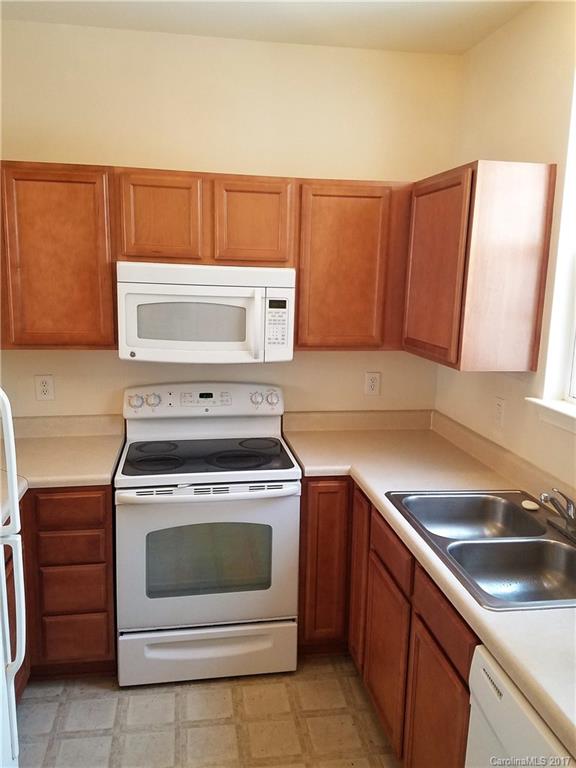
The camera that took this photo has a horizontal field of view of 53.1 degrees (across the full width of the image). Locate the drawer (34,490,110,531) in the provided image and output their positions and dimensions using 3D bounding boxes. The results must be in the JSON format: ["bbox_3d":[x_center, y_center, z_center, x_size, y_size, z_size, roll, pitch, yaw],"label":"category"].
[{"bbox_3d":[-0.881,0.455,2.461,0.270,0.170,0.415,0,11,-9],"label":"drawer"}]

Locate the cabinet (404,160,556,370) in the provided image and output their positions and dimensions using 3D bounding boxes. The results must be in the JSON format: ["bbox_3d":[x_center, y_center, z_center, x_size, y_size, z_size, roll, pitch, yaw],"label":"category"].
[{"bbox_3d":[0.756,-0.476,2.424,0.330,0.761,0.609,0,11,-9],"label":"cabinet"}]

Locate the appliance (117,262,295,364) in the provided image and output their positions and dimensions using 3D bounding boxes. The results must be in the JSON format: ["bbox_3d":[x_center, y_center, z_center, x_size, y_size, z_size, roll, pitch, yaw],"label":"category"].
[{"bbox_3d":[-0.371,-0.335,2.670,0.756,0.414,0.408,0,11,-9],"label":"appliance"}]

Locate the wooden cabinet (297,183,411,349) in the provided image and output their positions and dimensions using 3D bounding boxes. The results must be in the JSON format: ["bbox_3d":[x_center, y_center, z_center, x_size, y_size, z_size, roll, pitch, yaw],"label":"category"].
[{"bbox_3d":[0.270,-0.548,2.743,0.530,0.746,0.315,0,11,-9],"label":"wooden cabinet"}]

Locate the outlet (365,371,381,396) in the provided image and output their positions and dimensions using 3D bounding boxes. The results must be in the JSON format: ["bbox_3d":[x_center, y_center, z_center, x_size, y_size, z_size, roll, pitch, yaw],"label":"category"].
[{"bbox_3d":[0.449,0.001,3.033,0.072,0.116,0.012,0,11,-9],"label":"outlet"}]

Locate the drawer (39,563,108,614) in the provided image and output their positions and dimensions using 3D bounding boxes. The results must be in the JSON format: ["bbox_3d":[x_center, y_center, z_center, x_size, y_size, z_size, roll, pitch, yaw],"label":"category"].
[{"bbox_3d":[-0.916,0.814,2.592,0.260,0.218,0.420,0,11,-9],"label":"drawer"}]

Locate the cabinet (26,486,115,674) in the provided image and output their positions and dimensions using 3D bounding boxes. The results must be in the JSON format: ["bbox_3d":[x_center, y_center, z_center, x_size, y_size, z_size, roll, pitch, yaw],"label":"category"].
[{"bbox_3d":[-0.927,0.770,2.633,0.330,0.876,0.620,0,11,-9],"label":"cabinet"}]

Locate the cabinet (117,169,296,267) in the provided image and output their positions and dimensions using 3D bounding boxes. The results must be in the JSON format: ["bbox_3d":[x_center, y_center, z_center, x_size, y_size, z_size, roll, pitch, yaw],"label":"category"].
[{"bbox_3d":[-0.366,-0.725,2.603,0.768,0.382,0.315,0,11,-9],"label":"cabinet"}]

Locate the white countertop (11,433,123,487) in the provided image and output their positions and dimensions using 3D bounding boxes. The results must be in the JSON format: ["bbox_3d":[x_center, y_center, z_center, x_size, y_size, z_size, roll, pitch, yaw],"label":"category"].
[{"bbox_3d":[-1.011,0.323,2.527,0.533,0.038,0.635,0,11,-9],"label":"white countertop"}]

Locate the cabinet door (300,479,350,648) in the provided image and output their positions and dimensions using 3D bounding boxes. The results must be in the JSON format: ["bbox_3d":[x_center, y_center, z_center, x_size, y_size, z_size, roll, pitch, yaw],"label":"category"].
[{"bbox_3d":[0.169,0.781,2.503,0.212,0.780,0.030,0,11,-9],"label":"cabinet door"}]

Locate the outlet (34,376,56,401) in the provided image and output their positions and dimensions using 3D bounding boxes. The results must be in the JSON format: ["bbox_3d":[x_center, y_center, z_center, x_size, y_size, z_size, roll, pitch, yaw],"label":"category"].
[{"bbox_3d":[-1.188,0.023,2.818,0.079,0.123,0.012,0,11,-9],"label":"outlet"}]

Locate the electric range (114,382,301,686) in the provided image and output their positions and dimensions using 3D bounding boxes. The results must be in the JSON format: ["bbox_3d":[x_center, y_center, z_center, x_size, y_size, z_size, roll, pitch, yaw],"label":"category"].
[{"bbox_3d":[-0.370,0.631,2.700,0.757,1.199,0.697,0,11,-9],"label":"electric range"}]

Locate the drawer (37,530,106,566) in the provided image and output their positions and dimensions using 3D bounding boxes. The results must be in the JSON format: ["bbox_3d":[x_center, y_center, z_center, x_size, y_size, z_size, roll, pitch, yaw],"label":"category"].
[{"bbox_3d":[-0.911,0.627,2.557,0.260,0.148,0.420,0,11,-9],"label":"drawer"}]

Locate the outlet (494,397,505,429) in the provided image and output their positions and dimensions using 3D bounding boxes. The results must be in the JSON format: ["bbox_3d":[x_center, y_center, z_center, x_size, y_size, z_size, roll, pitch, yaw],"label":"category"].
[{"bbox_3d":[0.908,0.122,2.494,0.012,0.120,0.076,0,11,-9],"label":"outlet"}]

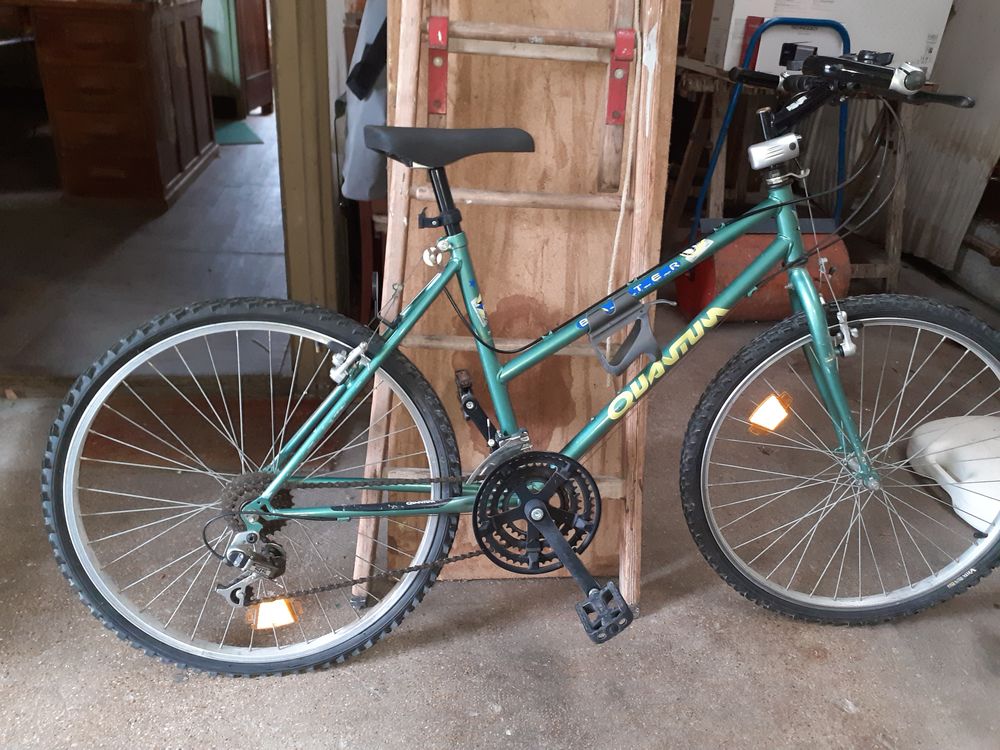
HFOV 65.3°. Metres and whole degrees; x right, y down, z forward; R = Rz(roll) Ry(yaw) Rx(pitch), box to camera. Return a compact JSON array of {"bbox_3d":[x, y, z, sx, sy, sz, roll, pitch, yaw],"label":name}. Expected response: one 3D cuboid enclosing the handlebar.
[{"bbox_3d":[0.497,-0.452,1.206,0.230,0.090,0.600,4,18,2],"label":"handlebar"}]

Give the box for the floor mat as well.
[{"bbox_3d":[-1.783,-1.520,4.867,0.480,0.015,0.770,-9,28,-23],"label":"floor mat"}]

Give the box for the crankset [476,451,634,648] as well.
[{"bbox_3d":[0.081,0.261,1.213,0.237,0.267,0.150,-1,14,-9],"label":"crankset"}]

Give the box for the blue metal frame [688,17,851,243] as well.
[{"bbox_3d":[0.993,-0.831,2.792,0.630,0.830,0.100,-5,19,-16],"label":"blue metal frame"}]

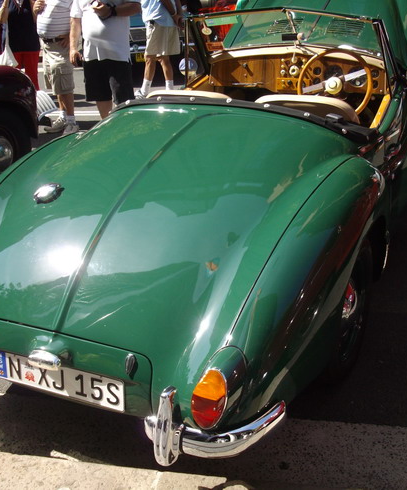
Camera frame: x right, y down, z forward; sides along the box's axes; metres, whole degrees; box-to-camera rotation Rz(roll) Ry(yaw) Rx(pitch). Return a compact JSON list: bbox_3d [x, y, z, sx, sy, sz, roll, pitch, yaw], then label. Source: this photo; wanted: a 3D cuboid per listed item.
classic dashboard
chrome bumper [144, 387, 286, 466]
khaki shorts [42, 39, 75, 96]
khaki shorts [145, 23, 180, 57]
[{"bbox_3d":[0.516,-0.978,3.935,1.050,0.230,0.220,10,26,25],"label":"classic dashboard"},{"bbox_3d":[0.028,0.499,2.077,0.360,0.285,0.330,10,26,25],"label":"chrome bumper"},{"bbox_3d":[-1.480,-1.804,7.075,0.320,0.570,0.380,-20,29,-36],"label":"khaki shorts"},{"bbox_3d":[-0.506,-2.571,8.714,0.360,0.440,0.380,-13,25,-23],"label":"khaki shorts"}]

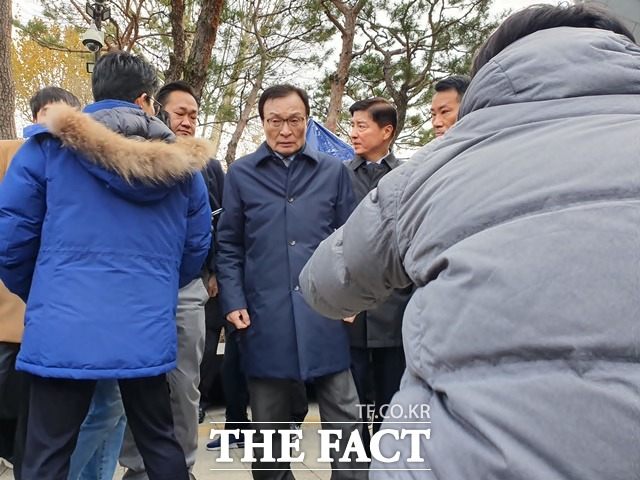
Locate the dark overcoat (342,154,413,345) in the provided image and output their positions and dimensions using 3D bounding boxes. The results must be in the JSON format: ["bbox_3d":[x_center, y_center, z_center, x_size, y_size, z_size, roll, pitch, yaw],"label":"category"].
[{"bbox_3d":[0.253,0.045,2.270,0.580,0.920,0.340,-1,-3,16],"label":"dark overcoat"}]

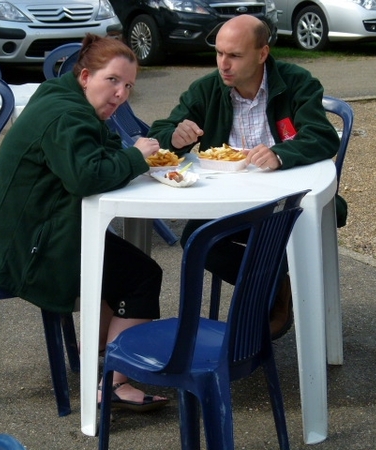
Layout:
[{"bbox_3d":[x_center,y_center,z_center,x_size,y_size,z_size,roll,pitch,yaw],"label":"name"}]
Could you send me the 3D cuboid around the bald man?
[{"bbox_3d":[0.236,-0.141,4.327,0.640,1.180,0.660,2,13,17],"label":"bald man"}]

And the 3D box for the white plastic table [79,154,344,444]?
[{"bbox_3d":[0.091,0.202,3.874,0.770,0.720,0.770,1,13,10],"label":"white plastic table"}]

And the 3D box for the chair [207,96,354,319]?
[{"bbox_3d":[0.364,-0.038,4.557,0.460,0.870,0.540,4,14,24],"label":"chair"}]

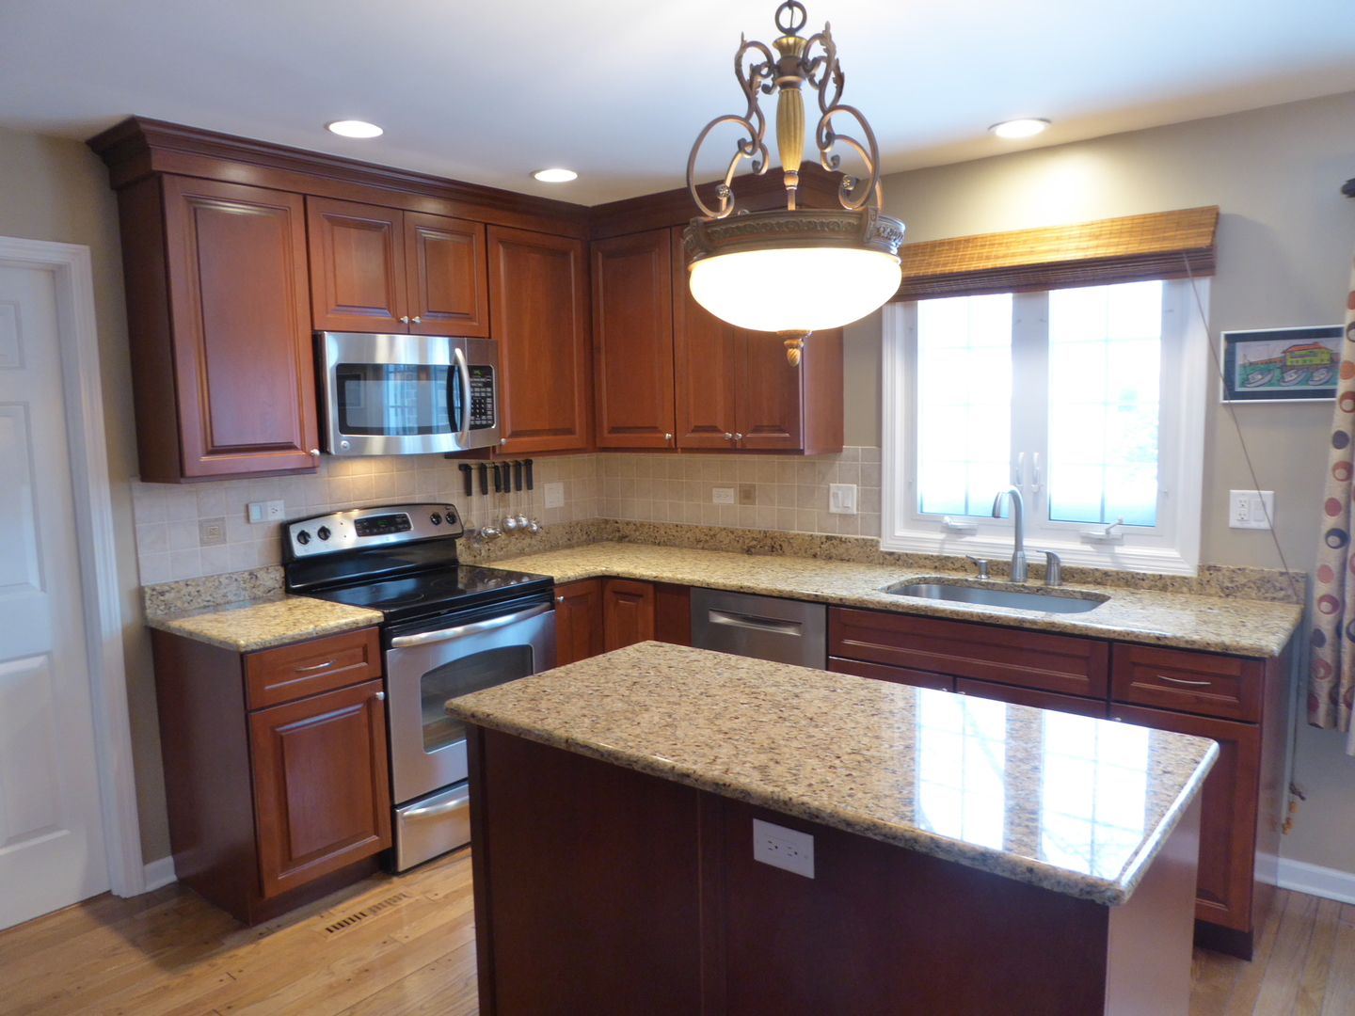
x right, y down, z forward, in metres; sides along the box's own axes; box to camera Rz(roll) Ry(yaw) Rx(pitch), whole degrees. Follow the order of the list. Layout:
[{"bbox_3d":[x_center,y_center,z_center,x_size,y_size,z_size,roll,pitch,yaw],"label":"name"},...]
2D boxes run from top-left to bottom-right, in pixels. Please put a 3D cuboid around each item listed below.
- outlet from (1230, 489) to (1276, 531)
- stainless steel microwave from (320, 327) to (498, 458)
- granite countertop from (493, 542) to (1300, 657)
[{"bbox_3d":[1.788,0.005,2.926,0.116,0.116,0.009,3,8,39],"label":"outlet"},{"bbox_3d":[-1.087,-0.432,3.588,0.410,0.420,0.765,3,8,39],"label":"stainless steel microwave"},{"bbox_3d":[0.473,0.283,3.454,2.976,0.034,0.908,3,8,39],"label":"granite countertop"}]

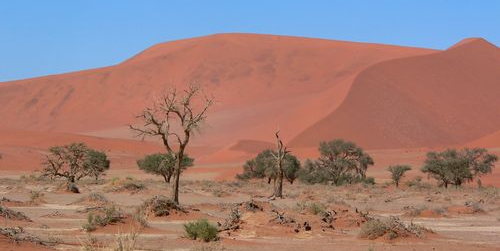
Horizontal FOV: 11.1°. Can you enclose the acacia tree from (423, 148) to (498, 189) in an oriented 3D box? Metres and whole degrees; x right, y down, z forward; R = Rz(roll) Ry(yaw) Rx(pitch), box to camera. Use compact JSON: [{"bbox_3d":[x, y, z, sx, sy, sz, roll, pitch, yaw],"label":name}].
[{"bbox_3d":[21.545,4.422,264.413,7.541,4.076,6.033,0,-1,0],"label":"acacia tree"}]

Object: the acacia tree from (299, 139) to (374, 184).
[{"bbox_3d":[11.166,4.685,330.000,9.755,5.904,7.804,0,-1,0],"label":"acacia tree"}]

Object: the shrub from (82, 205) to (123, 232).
[{"bbox_3d":[-5.074,3.199,88.438,1.369,0.958,1.095,0,-1,0],"label":"shrub"}]

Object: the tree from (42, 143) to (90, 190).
[{"bbox_3d":[-17.603,3.933,246.647,4.574,4.574,4.117,0,-1,0],"label":"tree"}]

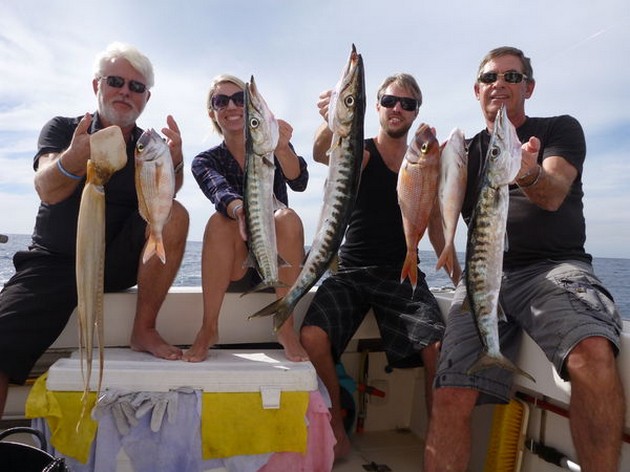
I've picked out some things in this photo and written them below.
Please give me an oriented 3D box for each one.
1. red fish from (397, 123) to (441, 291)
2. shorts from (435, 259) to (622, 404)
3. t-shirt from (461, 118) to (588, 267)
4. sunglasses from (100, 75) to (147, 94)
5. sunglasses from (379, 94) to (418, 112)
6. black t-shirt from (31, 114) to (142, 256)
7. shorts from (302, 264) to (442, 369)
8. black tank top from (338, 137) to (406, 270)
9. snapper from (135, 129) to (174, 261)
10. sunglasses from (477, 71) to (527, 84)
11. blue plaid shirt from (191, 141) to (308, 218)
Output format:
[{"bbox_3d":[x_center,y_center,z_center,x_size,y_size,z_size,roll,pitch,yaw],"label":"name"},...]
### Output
[{"bbox_3d":[0.258,-0.073,1.270,0.125,0.415,0.065,4,-1,14],"label":"red fish"},{"bbox_3d":[0.684,0.275,1.640,0.500,0.380,0.490,2,-1,18],"label":"shorts"},{"bbox_3d":[0.723,-0.149,1.750,0.450,0.530,0.340,2,-1,14],"label":"t-shirt"},{"bbox_3d":[-0.617,-0.491,1.640,0.142,0.043,0.135,7,9,-30],"label":"sunglasses"},{"bbox_3d":[0.320,-0.507,1.950,0.145,0.047,0.140,13,13,6],"label":"sunglasses"},{"bbox_3d":[-0.734,-0.168,1.760,0.450,0.500,0.340,0,8,-14],"label":"black t-shirt"},{"bbox_3d":[0.205,0.274,1.850,0.480,0.330,0.460,2,-1,9],"label":"shorts"},{"bbox_3d":[0.253,-0.126,2.030,0.370,0.530,0.250,2,-1,7],"label":"black tank top"},{"bbox_3d":[-0.447,-0.110,1.420,0.110,0.375,0.055,-2,-1,0],"label":"snapper"},{"bbox_3d":[0.584,-0.487,1.570,0.145,0.042,0.135,5,14,25],"label":"sunglasses"},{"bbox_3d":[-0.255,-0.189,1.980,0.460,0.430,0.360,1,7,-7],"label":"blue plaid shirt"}]

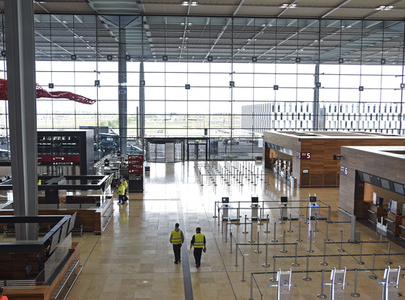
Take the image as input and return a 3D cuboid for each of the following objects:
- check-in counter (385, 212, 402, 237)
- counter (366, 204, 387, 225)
[{"bbox_3d":[10.361,3.988,22.835,0.750,1.120,1.050,0,5,-4],"label":"check-in counter"},{"bbox_3d":[10.253,3.807,24.975,0.800,1.120,1.100,0,5,-4],"label":"counter"}]

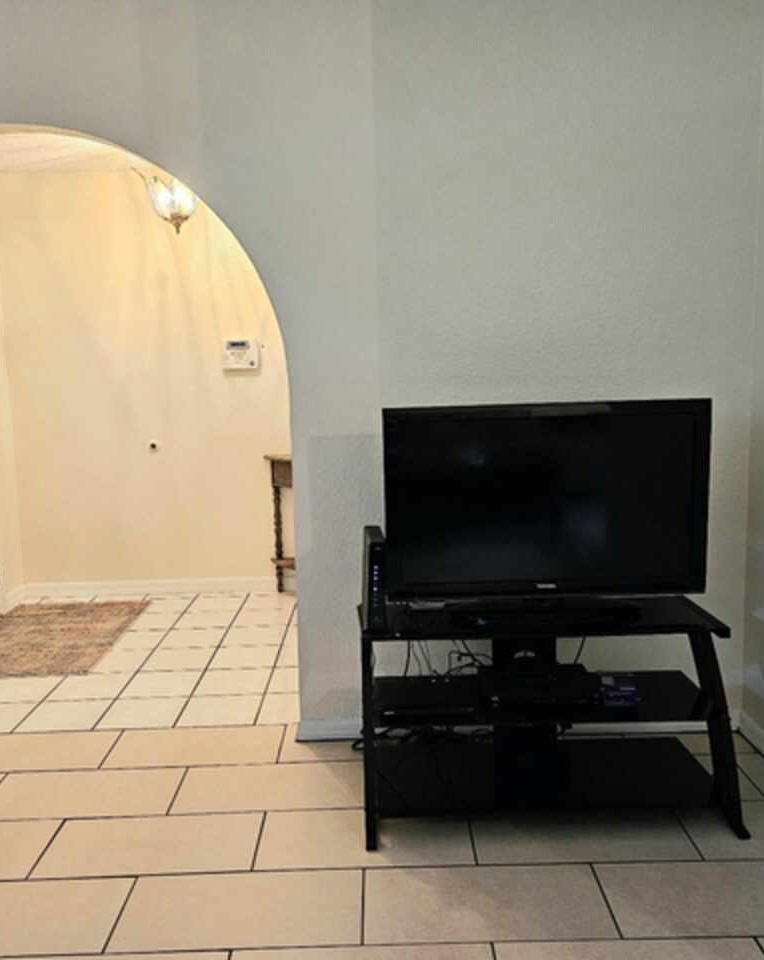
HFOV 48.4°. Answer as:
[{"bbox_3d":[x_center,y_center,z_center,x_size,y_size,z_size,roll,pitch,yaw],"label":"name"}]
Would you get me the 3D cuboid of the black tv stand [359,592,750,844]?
[{"bbox_3d":[0.480,0.708,2.605,1.085,0.551,0.549,-1,8,0],"label":"black tv stand"}]

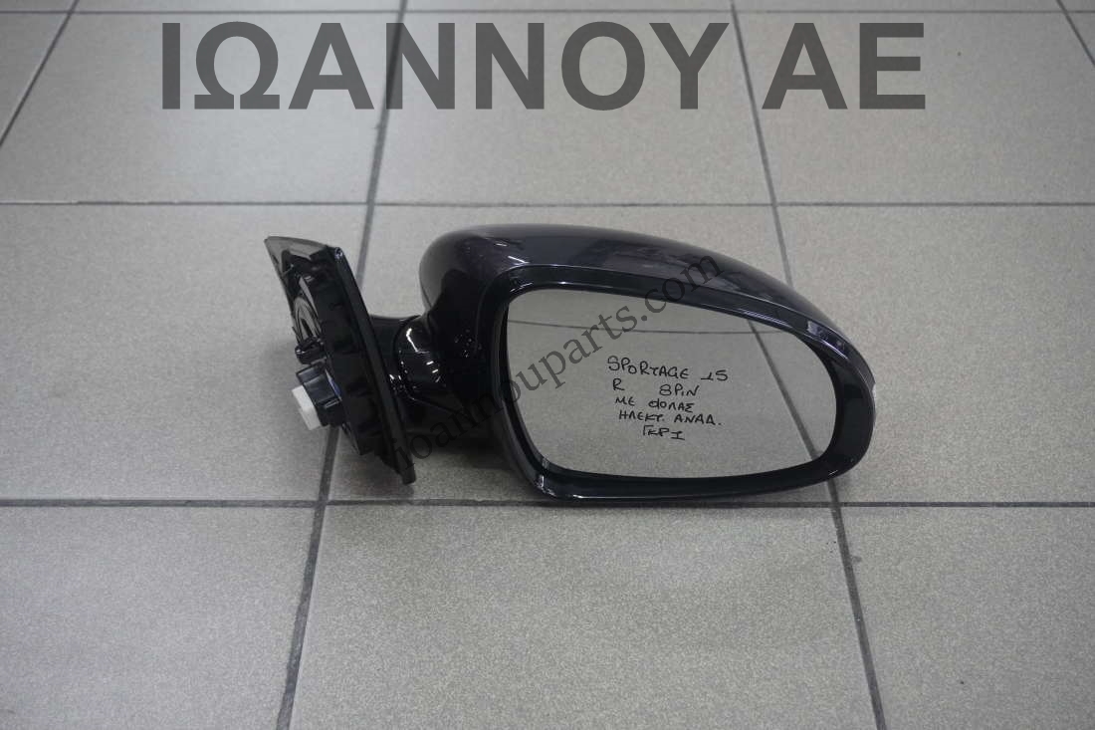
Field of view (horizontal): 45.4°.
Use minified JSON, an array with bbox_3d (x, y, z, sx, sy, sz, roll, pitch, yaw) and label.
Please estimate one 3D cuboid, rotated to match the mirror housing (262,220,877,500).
[{"bbox_3d":[0.006,-0.030,0.840,0.383,0.188,0.166,0,43,0],"label":"mirror housing"}]

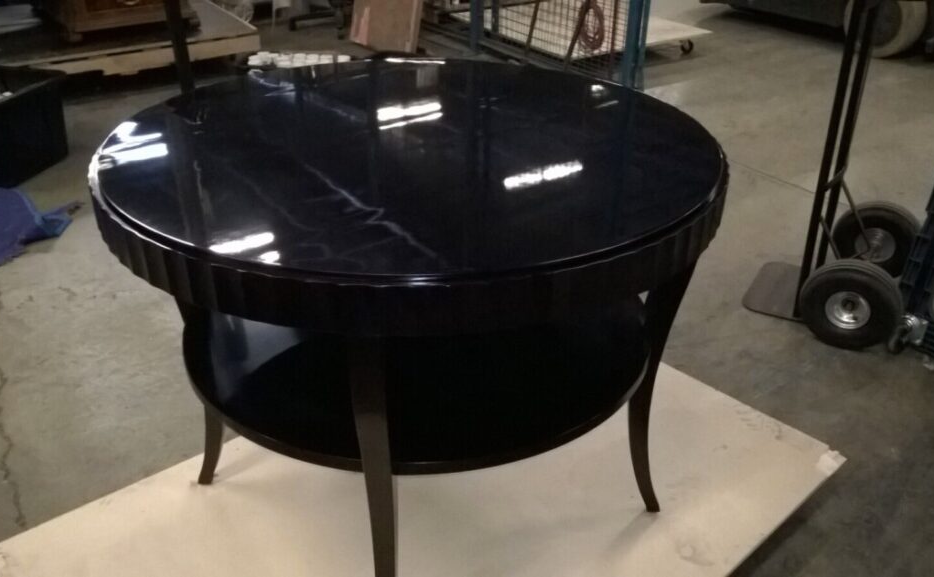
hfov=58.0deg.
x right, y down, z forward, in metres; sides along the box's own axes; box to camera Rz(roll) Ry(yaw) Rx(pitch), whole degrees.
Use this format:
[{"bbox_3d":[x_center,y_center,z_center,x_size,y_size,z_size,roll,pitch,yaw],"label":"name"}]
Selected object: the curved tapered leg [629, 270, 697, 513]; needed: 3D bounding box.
[{"bbox_3d":[0.345,0.160,1.522,0.090,0.655,0.052,3,29,4],"label":"curved tapered leg"}]

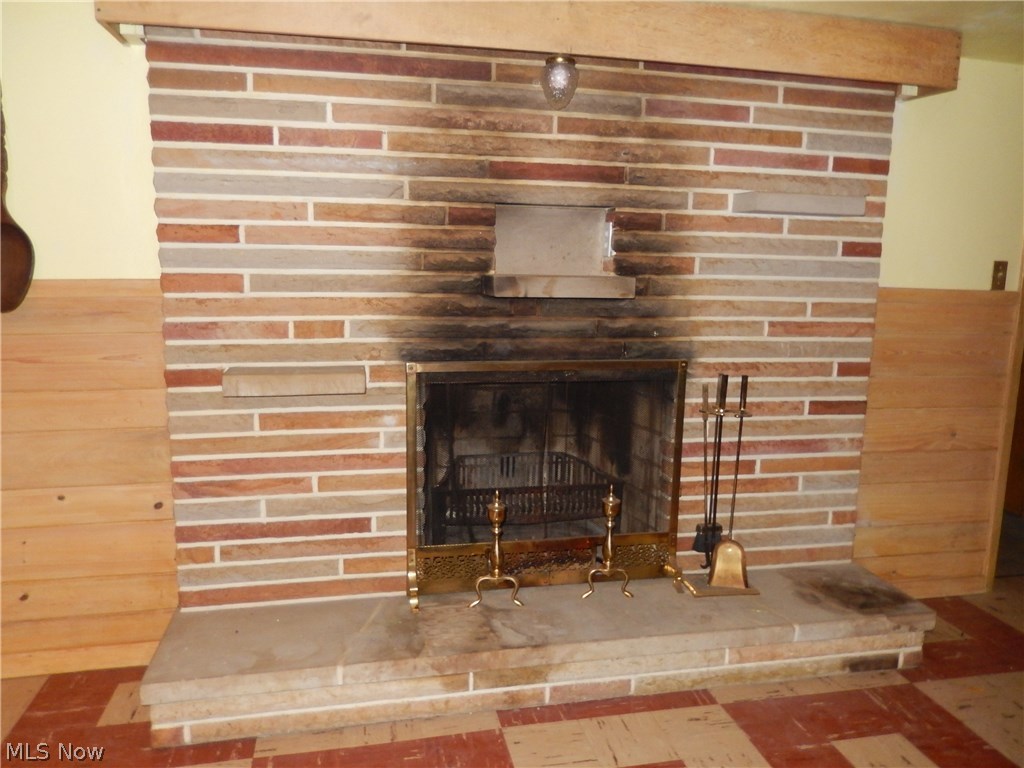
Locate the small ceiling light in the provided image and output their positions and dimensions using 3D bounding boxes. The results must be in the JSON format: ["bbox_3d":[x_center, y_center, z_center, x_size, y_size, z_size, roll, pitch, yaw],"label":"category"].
[{"bbox_3d":[0.144,-0.920,2.251,0.117,0.167,0.117,1,10,0],"label":"small ceiling light"}]

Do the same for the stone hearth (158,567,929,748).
[{"bbox_3d":[0.166,0.850,2.453,2.466,0.202,0.424,-1,10,-11],"label":"stone hearth"}]

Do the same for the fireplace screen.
[{"bbox_3d":[0.136,0.330,2.502,0.979,0.810,0.127,-1,10,-11],"label":"fireplace screen"}]

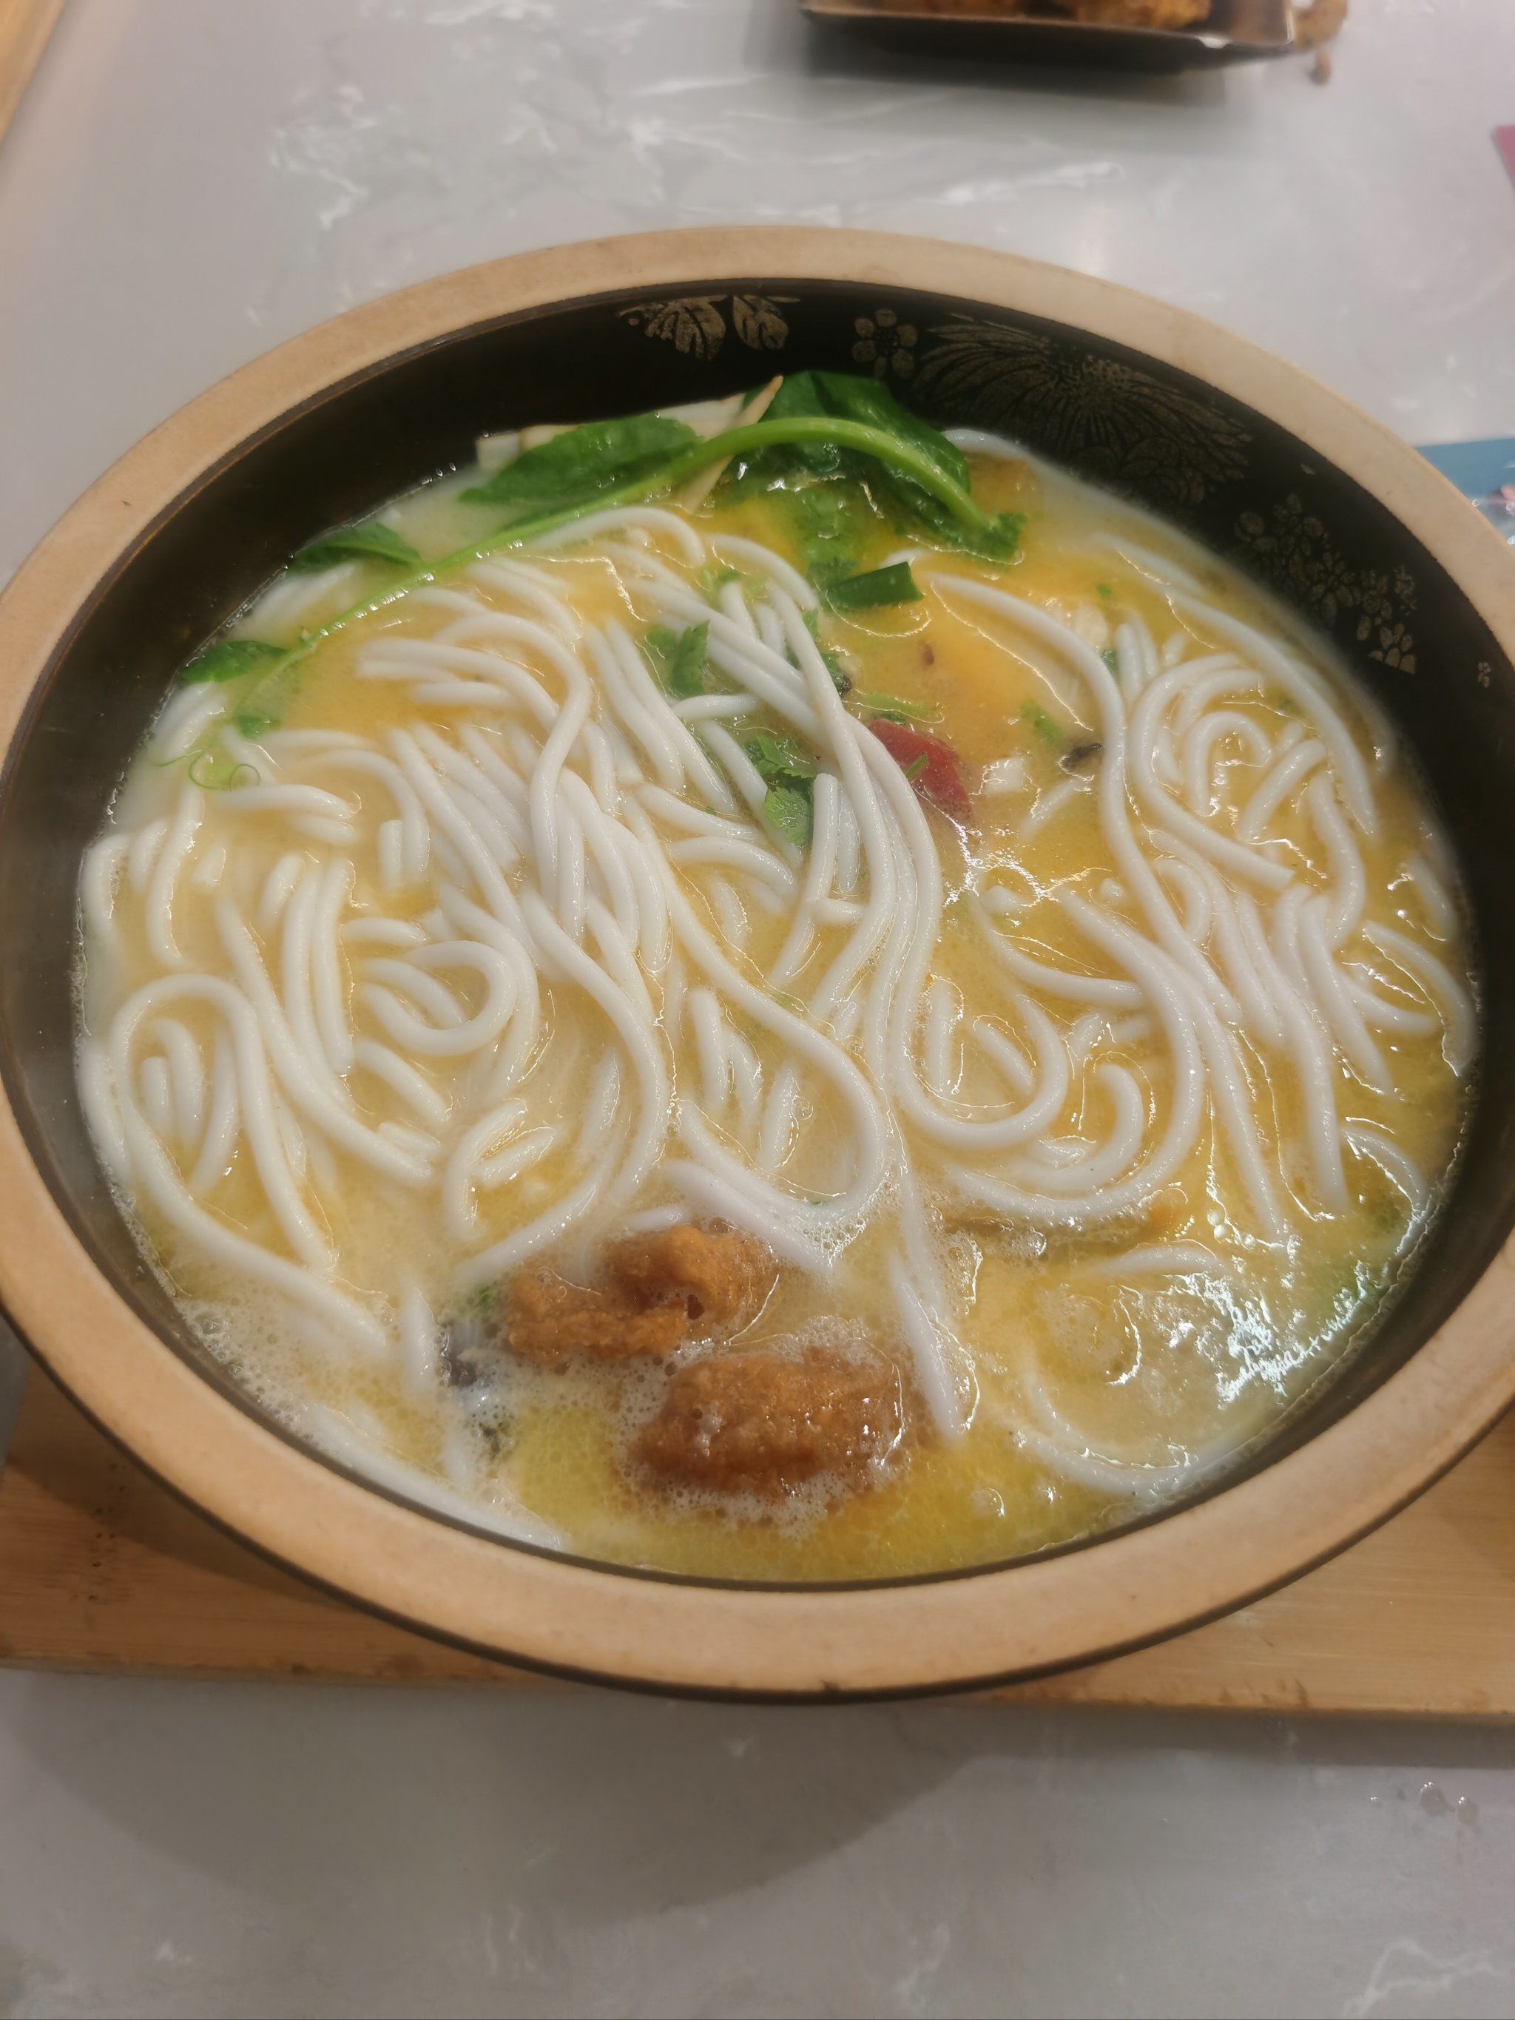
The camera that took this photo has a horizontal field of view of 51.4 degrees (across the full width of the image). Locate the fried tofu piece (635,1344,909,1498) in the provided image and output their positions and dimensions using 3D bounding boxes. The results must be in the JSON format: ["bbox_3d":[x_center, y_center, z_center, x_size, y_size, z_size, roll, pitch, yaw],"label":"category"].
[{"bbox_3d":[0.002,0.056,0.216,0.037,0.018,0.019,-3,60,-3],"label":"fried tofu piece"}]

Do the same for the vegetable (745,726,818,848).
[{"bbox_3d":[0.004,-0.038,0.268,0.011,0.007,0.024,-7,61,-5],"label":"vegetable"}]

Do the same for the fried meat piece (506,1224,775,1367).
[{"bbox_3d":[-0.016,0.041,0.225,0.038,0.016,0.016,-8,61,-6],"label":"fried meat piece"}]

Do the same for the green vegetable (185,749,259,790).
[{"bbox_3d":[-0.091,-0.041,0.269,0.012,0.004,0.007,0,60,-1],"label":"green vegetable"}]

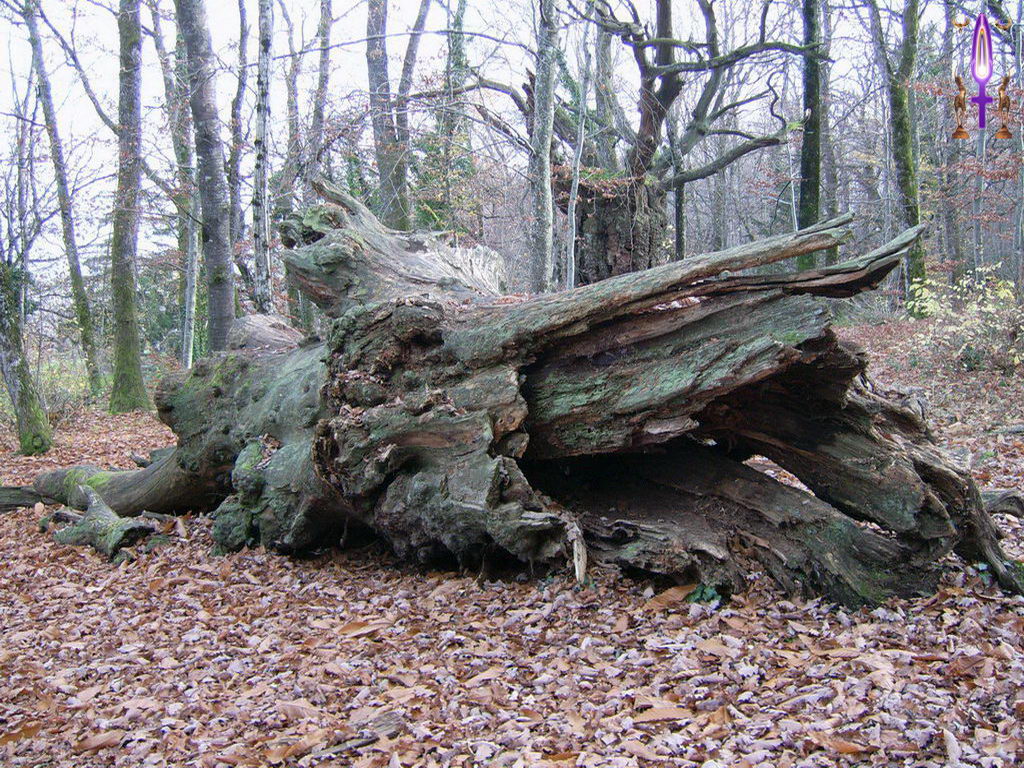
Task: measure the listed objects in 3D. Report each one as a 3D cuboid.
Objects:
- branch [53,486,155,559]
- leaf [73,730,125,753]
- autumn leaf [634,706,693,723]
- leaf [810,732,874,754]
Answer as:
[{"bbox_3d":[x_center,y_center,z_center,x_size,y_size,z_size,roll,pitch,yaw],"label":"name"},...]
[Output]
[{"bbox_3d":[-2.453,0.817,7.080,0.540,0.350,0.420,1,3,10],"label":"branch"},{"bbox_3d":[-1.436,1.242,4.110,0.175,0.035,0.075,-6,8,-24],"label":"leaf"},{"bbox_3d":[0.561,1.223,4.380,0.212,0.035,0.085,0,7,-8],"label":"autumn leaf"},{"bbox_3d":[1.142,1.246,4.100,0.205,0.035,0.080,5,7,19],"label":"leaf"}]

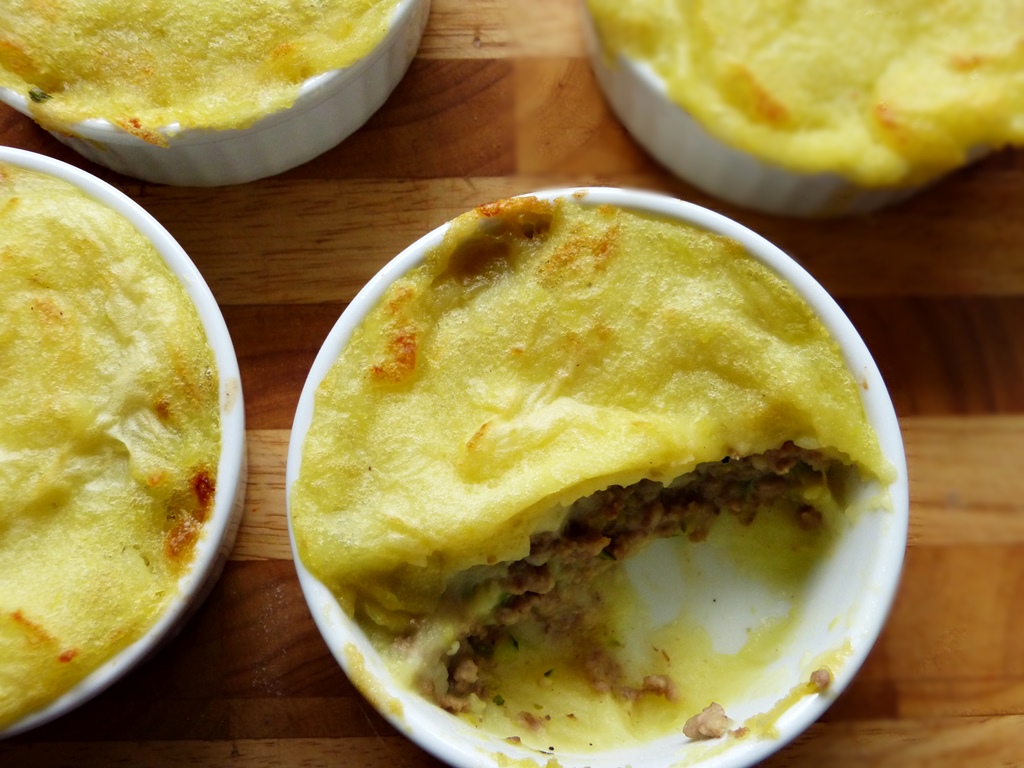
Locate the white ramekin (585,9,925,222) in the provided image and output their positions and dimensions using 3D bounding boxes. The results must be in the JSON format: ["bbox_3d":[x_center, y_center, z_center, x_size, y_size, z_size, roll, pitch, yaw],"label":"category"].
[{"bbox_3d":[0.066,-0.090,0.288,0.111,0.035,0.111,0,76,-1],"label":"white ramekin"}]

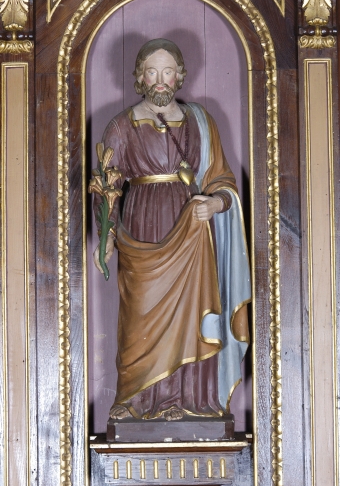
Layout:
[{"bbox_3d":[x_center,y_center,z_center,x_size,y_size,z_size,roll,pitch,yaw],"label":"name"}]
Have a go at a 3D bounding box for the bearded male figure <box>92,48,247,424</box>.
[{"bbox_3d":[0.005,-0.038,4.553,0.475,1.160,0.290,-1,-2,2],"label":"bearded male figure"}]

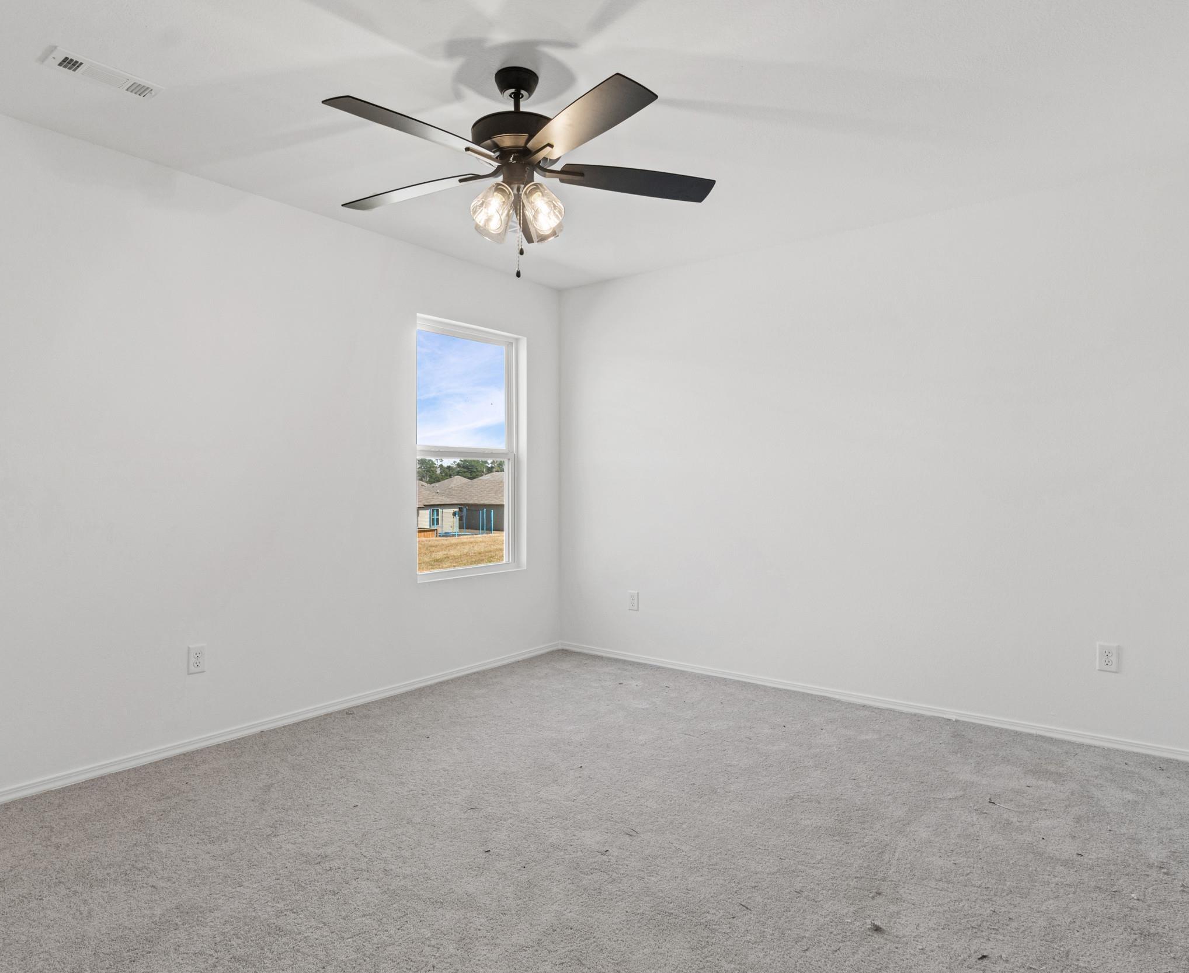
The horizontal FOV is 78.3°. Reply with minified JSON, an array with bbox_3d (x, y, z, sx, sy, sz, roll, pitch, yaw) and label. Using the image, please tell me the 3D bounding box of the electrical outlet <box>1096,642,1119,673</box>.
[{"bbox_3d":[2.184,0.730,3.102,0.077,0.120,0.010,0,0,38],"label":"electrical outlet"}]

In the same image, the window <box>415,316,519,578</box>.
[{"bbox_3d":[-0.777,-0.211,4.418,0.080,1.490,0.875,0,0,38],"label":"window"}]

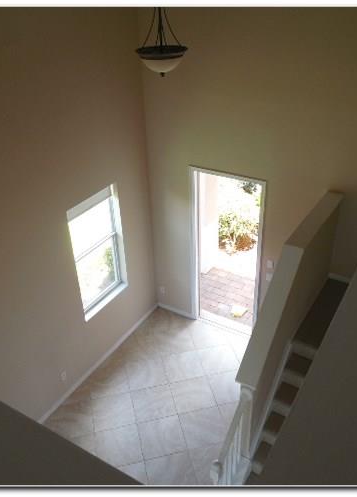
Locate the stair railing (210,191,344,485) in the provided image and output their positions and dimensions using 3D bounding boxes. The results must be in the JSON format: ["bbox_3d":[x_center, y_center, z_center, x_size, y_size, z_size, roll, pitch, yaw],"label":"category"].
[{"bbox_3d":[0.992,1.129,4.758,0.190,2.520,2.880,16,36,28],"label":"stair railing"}]

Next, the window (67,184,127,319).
[{"bbox_3d":[-1.019,0.051,6.016,0.130,1.570,0.890,16,36,28],"label":"window"}]

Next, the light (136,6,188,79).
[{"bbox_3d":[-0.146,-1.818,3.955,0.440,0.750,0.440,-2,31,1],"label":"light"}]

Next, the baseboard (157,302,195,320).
[{"bbox_3d":[-0.057,0.997,7.433,0.670,0.085,0.016,16,36,28],"label":"baseboard"}]

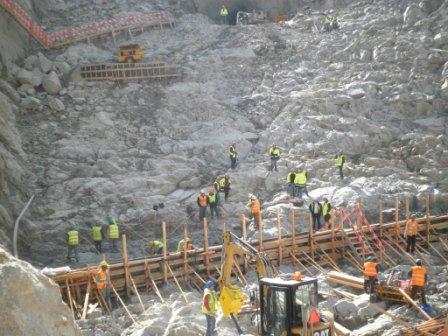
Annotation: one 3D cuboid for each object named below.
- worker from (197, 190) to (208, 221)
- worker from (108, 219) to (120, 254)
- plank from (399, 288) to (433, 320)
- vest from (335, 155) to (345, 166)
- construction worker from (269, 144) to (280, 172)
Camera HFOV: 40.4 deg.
[{"bbox_3d":[-1.194,2.121,34.263,0.580,1.760,0.380,-3,11,-12],"label":"worker"},{"bbox_3d":[-5.590,3.430,31.000,0.580,1.770,0.420,-2,6,6],"label":"worker"},{"bbox_3d":[6.834,4.838,21.700,0.140,0.050,2.014,-4,21,-17],"label":"plank"},{"bbox_3d":[7.558,-0.455,39.531,0.340,0.700,0.550,-11,15,-43],"label":"vest"},{"bbox_3d":[3.175,-0.619,37.648,0.600,1.760,0.420,-1,11,0],"label":"construction worker"}]

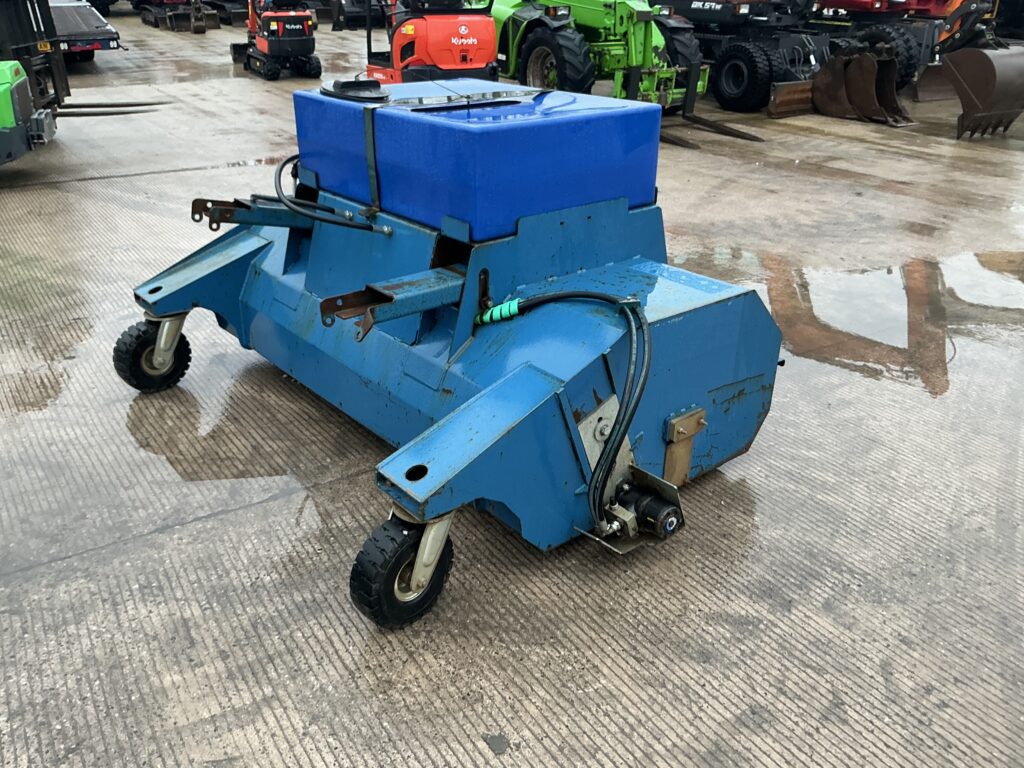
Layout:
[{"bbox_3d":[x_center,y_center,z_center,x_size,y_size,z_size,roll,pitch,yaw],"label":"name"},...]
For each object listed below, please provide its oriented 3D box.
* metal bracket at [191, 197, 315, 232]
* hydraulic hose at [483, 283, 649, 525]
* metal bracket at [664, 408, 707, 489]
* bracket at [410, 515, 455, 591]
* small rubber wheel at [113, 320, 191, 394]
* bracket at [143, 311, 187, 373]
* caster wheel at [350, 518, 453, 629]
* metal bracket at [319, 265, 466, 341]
[{"bbox_3d":[-0.929,-0.615,3.018,0.410,0.105,0.150,-6,23,-42],"label":"metal bracket"},{"bbox_3d":[0.158,0.022,2.522,0.260,0.630,0.560,-21,33,-36],"label":"hydraulic hose"},{"bbox_3d":[0.551,0.214,2.664,0.180,0.265,0.055,-21,33,-36],"label":"metal bracket"},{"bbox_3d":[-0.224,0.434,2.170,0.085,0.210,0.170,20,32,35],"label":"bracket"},{"bbox_3d":[-1.499,-0.120,3.457,0.097,0.306,0.306,18,31,32],"label":"small rubber wheel"},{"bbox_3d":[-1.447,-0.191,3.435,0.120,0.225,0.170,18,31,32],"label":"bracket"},{"bbox_3d":[-0.288,0.492,2.200,0.097,0.306,0.306,20,32,35],"label":"caster wheel"},{"bbox_3d":[-0.334,-0.241,2.456,0.430,0.112,0.155,-21,33,-36],"label":"metal bracket"}]

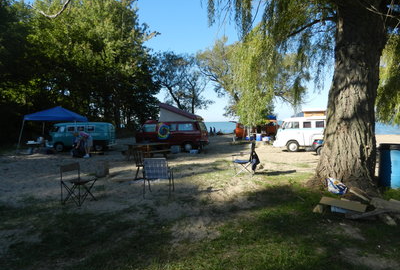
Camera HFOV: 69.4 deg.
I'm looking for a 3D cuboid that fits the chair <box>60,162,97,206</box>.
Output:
[{"bbox_3d":[-2.403,0.934,5.762,0.550,0.810,0.520,1,3,22],"label":"chair"}]

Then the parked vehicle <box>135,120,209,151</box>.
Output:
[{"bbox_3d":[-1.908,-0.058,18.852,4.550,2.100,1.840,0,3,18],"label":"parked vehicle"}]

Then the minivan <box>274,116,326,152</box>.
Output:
[{"bbox_3d":[6.612,-0.063,17.455,4.280,2.000,1.750,0,3,0],"label":"minivan"}]

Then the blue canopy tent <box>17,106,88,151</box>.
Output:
[{"bbox_3d":[-8.361,-0.259,17.137,3.100,2.800,3.100,-1,3,-9],"label":"blue canopy tent"}]

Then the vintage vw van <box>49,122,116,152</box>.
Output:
[{"bbox_3d":[-7.928,0.110,19.856,4.280,1.930,1.750,-1,3,-15],"label":"vintage vw van"}]

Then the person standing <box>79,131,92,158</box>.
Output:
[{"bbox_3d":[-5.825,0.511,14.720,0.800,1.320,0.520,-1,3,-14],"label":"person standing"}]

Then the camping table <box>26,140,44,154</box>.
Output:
[{"bbox_3d":[-9.453,0.816,16.584,0.950,0.700,0.620,-1,3,-12],"label":"camping table"}]

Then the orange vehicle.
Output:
[{"bbox_3d":[5.892,-0.539,29.756,4.500,1.950,1.750,-1,3,-10],"label":"orange vehicle"}]

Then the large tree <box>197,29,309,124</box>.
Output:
[{"bbox_3d":[5.158,-4.768,28.762,10.300,10.500,8.500,0,3,0],"label":"large tree"}]

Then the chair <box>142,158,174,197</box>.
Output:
[{"bbox_3d":[-0.873,0.891,6.231,0.580,0.830,0.630,0,3,3],"label":"chair"}]

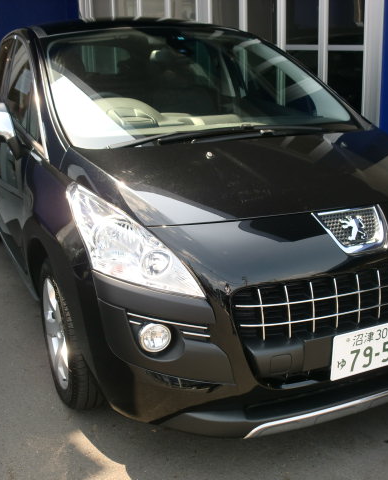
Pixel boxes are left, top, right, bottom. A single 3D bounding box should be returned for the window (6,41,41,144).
[{"bbox_3d":[-0.864,-0.777,3.284,0.090,0.490,0.960,7,12,-27],"label":"window"}]

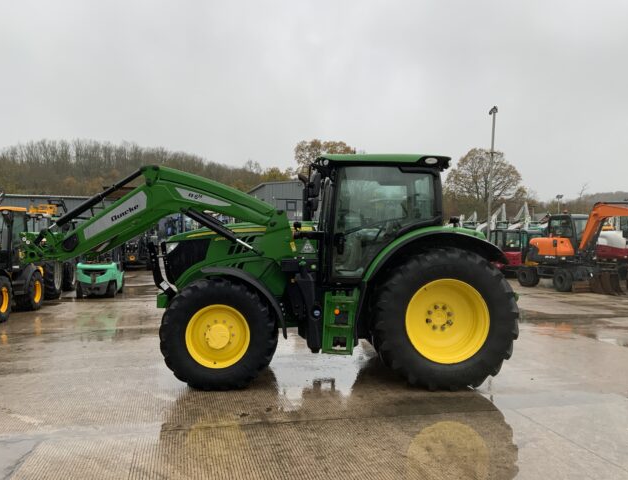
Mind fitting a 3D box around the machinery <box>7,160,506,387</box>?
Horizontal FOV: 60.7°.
[{"bbox_3d":[-0.470,0.335,7.520,6.500,2.970,2.450,0,0,-3],"label":"machinery"}]

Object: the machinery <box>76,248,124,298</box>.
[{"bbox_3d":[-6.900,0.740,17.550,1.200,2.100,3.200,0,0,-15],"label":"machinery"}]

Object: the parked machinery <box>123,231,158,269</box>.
[{"bbox_3d":[-10.950,0.400,33.200,2.300,2.800,4.400,0,0,-10],"label":"parked machinery"}]

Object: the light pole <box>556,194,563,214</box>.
[{"bbox_3d":[29.700,-1.800,65.000,0.800,7.200,0.400,0,0,20],"label":"light pole"}]

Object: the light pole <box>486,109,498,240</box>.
[{"bbox_3d":[8.560,-2.300,26.000,0.450,8.270,0.450,2,0,37],"label":"light pole"}]

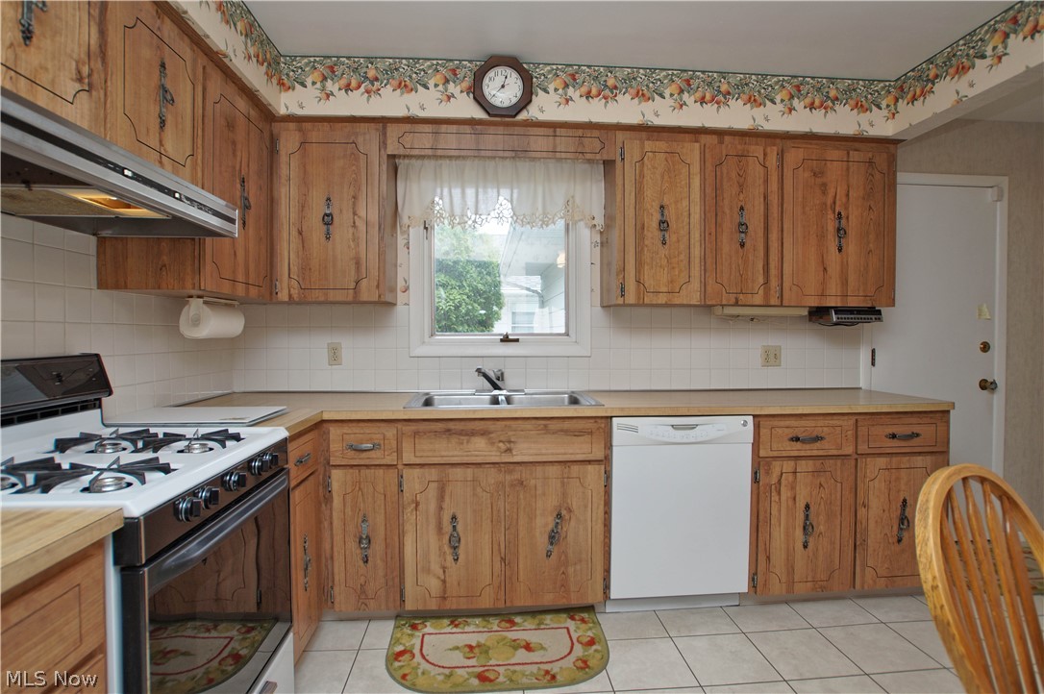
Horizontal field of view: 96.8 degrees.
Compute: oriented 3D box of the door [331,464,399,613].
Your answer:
[{"bbox_3d":[-0.621,0.773,1.853,0.255,0.569,0.025,0,1,-4],"label":"door"}]

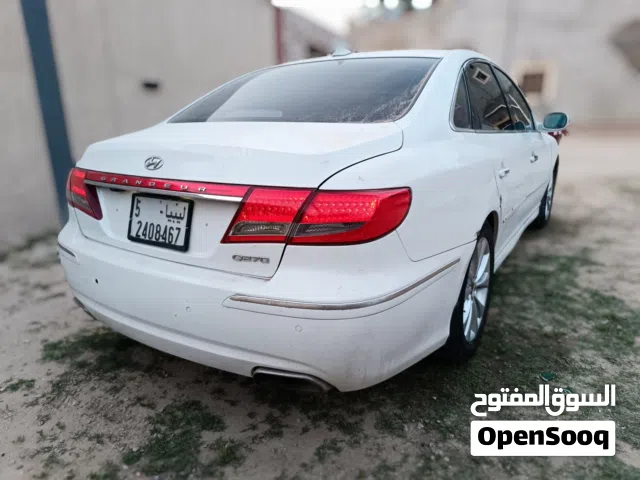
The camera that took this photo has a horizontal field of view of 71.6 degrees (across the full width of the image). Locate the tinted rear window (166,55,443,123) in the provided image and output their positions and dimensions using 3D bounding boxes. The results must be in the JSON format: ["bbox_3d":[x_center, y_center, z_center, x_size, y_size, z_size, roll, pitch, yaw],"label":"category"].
[{"bbox_3d":[-0.067,-0.751,2.202,1.280,0.150,0.860,9,41,31],"label":"tinted rear window"}]

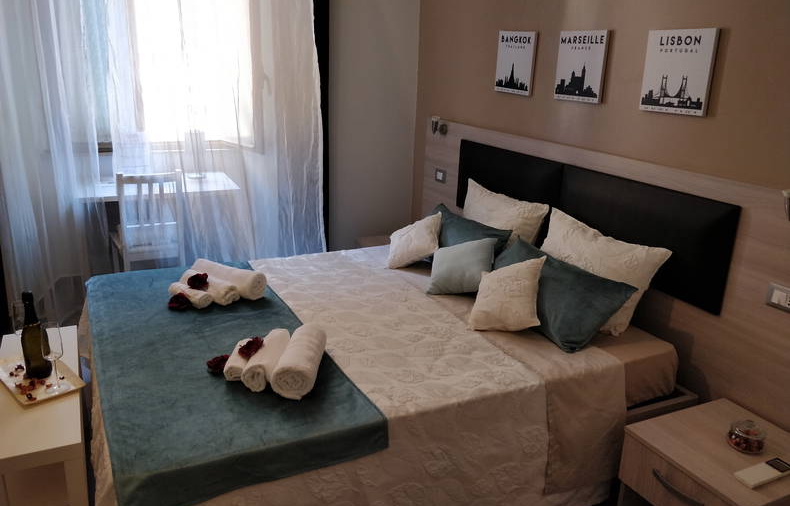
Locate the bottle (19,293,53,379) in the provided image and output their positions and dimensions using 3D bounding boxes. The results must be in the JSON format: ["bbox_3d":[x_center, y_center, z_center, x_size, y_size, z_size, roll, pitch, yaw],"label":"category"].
[{"bbox_3d":[-1.307,0.288,1.984,0.086,0.310,0.086,-7,21,-25],"label":"bottle"}]

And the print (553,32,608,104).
[{"bbox_3d":[0.856,-0.855,2.515,0.022,0.305,0.300,-7,21,-25],"label":"print"}]

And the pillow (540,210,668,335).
[{"bbox_3d":[0.841,0.067,2.422,0.150,0.410,0.690,20,8,-31],"label":"pillow"}]

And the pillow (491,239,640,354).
[{"bbox_3d":[0.646,0.153,2.340,0.380,0.140,0.660,-47,32,-5],"label":"pillow"}]

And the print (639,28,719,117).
[{"bbox_3d":[1.078,-0.689,2.088,0.022,0.305,0.300,-7,21,-25],"label":"print"}]

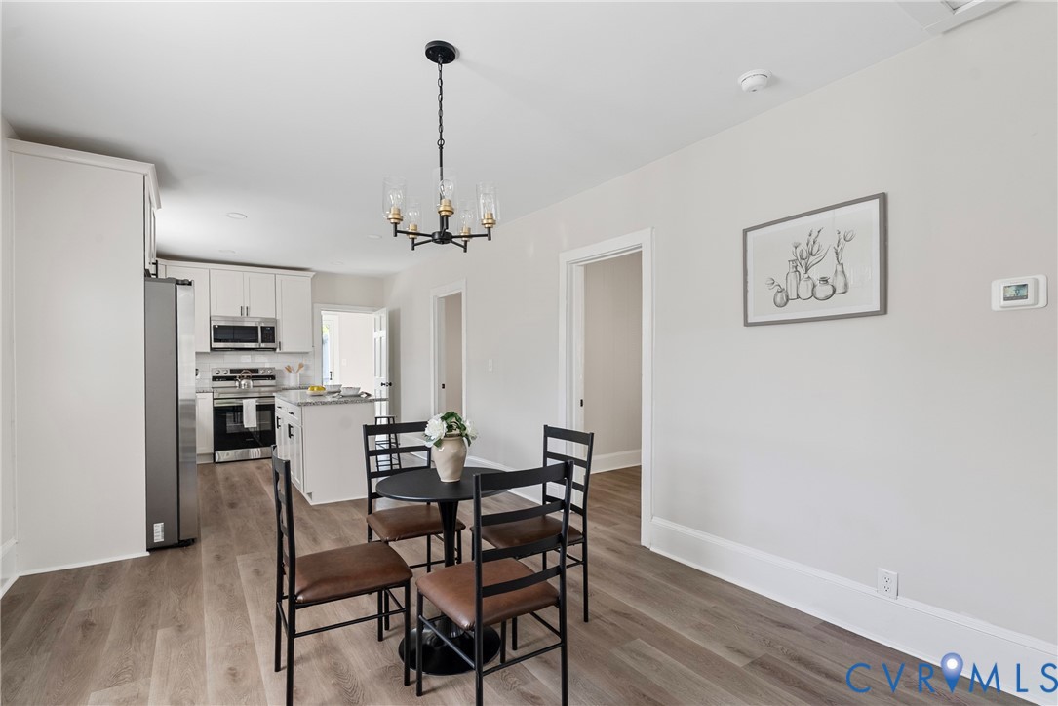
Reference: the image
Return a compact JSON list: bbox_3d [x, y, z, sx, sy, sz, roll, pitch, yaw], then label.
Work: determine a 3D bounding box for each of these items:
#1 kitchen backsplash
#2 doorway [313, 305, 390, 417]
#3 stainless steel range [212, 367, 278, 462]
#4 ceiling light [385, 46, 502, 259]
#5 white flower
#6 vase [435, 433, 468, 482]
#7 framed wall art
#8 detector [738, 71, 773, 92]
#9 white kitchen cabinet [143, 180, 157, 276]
[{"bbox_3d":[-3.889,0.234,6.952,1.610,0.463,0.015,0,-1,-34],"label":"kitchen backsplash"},{"bbox_3d":[-2.792,0.345,7.683,0.970,2.100,0.150,0,-1,-35],"label":"doorway"},{"bbox_3d":[-3.740,0.780,6.632,0.762,1.185,0.690,0,-1,-34],"label":"stainless steel range"},{"bbox_3d":[-0.364,-0.846,2.051,0.458,0.802,0.458,0,-1,0],"label":"ceiling light"},{"bbox_3d":[-0.413,0.330,2.180,0.096,0.106,0.096,0,-1,-34],"label":"white flower"},{"bbox_3d":[-0.360,0.473,2.279,0.165,0.215,0.165,0,-1,0],"label":"vase"},{"bbox_3d":[1.397,-0.432,2.513,0.025,0.545,0.685,0,-1,-35],"label":"framed wall art"},{"bbox_3d":[1.028,-1.230,2.276,0.141,0.047,0.141,0,-1,0],"label":"detector"},{"bbox_3d":[-3.011,-0.843,3.497,0.618,0.628,0.954,0,-1,-34],"label":"white kitchen cabinet"}]

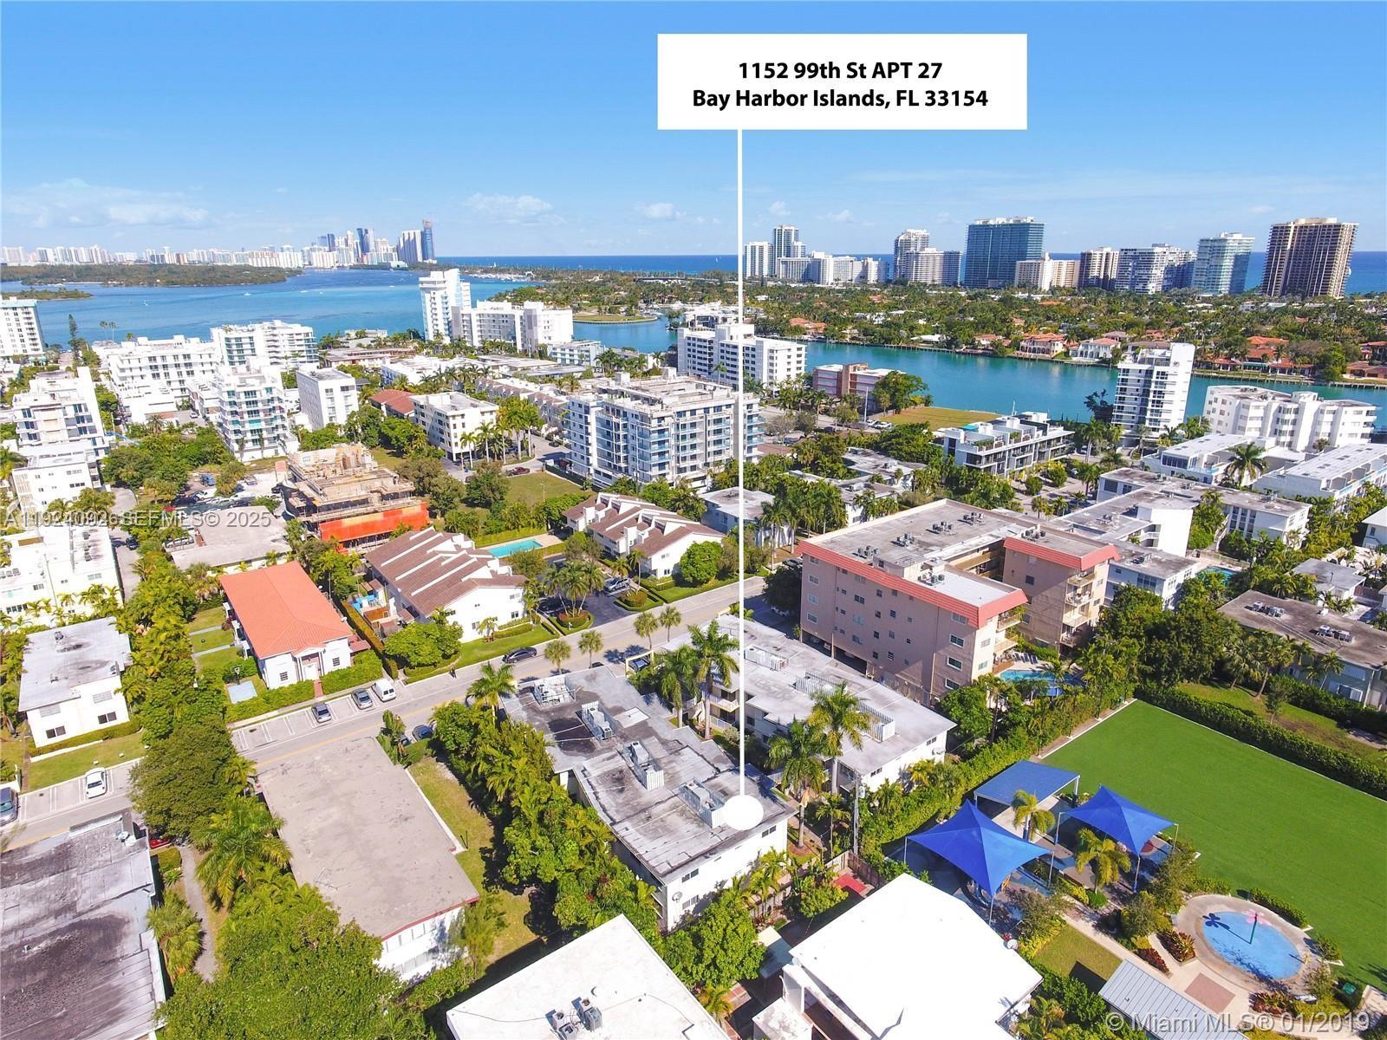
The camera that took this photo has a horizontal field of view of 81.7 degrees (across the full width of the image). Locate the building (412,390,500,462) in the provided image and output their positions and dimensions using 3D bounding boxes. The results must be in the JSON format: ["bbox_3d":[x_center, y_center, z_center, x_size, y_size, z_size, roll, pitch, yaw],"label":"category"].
[{"bbox_3d":[-74.510,-30.070,251.390,15.500,14.600,35.000,-14,23,-34],"label":"building"}]

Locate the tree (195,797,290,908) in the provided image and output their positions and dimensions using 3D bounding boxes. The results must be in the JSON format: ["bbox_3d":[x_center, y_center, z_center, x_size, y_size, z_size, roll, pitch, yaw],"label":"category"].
[{"bbox_3d":[-40.426,31.606,73.168,7.667,8.071,7.667,0,18,0],"label":"tree"}]

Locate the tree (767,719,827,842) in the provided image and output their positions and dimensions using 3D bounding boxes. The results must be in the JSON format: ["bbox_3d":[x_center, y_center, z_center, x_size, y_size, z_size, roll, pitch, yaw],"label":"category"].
[{"bbox_3d":[10.780,26.700,80.390,5.000,14.300,5.000,0,18,0],"label":"tree"}]

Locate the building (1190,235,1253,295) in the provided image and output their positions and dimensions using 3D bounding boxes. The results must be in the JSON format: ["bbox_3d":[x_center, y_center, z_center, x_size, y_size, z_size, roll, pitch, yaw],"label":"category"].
[{"bbox_3d":[566.284,-267.394,856.844,60.000,72.000,27.000,-13,22,-32],"label":"building"}]

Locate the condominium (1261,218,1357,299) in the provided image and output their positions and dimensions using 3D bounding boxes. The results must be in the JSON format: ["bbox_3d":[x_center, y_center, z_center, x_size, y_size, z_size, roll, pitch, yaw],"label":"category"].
[{"bbox_3d":[624.200,-260.550,816.490,34.000,86.000,59.000,-14,23,-34],"label":"condominium"}]

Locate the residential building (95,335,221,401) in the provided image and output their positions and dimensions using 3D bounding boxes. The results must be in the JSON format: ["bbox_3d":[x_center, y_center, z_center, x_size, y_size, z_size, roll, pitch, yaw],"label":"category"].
[{"bbox_3d":[-229.989,-65.151,346.149,40.000,20.500,48.000,-13,22,-32],"label":"residential building"}]

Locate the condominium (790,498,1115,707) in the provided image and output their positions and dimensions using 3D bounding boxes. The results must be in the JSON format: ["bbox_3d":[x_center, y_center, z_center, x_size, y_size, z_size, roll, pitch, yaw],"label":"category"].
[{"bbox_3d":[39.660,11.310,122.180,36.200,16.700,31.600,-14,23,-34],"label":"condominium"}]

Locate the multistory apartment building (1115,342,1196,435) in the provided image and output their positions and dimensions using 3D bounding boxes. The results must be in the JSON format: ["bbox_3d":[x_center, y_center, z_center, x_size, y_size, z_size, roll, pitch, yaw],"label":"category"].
[{"bbox_3d":[141.352,-39.070,246.656,18.361,30.265,18.664,11,22,31],"label":"multistory apartment building"}]

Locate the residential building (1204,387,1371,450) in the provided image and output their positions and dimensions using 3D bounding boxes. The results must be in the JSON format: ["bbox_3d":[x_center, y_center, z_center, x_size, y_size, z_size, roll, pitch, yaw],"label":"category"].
[{"bbox_3d":[184.927,-32.292,250.800,27.000,14.300,41.000,-17,25,-41],"label":"residential building"}]

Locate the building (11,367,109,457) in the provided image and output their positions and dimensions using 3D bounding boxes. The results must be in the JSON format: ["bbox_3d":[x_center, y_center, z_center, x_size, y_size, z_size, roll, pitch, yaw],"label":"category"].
[{"bbox_3d":[-175.957,-26.874,224.047,17.655,24.717,36.319,-14,23,-34],"label":"building"}]

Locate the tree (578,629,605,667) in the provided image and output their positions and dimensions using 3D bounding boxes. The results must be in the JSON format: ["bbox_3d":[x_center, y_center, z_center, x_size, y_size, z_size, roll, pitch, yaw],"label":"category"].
[{"bbox_3d":[-14.866,18.574,114.604,3.632,6.255,3.632,0,18,0],"label":"tree"}]

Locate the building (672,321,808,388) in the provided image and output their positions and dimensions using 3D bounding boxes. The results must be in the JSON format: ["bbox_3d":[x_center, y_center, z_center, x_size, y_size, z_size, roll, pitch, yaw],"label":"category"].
[{"bbox_3d":[22.156,-79.391,379.443,27.690,23.160,61.020,-14,23,-34],"label":"building"}]

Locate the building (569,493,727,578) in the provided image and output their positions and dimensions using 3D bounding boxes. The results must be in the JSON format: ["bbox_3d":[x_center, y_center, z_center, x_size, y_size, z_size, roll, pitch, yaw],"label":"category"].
[{"bbox_3d":[-10.890,1.780,162.630,17.200,9.700,32.200,-14,23,-34],"label":"building"}]

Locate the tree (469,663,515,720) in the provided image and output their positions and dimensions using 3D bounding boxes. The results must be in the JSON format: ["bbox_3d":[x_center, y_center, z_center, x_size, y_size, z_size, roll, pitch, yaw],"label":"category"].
[{"bbox_3d":[-24.649,22.206,98.645,5.650,9.584,5.650,0,18,0],"label":"tree"}]

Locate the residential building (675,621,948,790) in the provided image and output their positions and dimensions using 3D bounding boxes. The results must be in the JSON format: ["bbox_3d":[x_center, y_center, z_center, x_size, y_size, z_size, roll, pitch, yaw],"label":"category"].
[{"bbox_3d":[13.031,22.293,102.279,15.880,5.820,36.870,-14,23,-34],"label":"residential building"}]

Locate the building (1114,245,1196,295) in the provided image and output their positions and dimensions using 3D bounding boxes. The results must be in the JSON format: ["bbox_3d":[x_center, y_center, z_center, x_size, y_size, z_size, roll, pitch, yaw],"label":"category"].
[{"bbox_3d":[536.303,-285.483,928.797,82.000,61.000,48.000,-13,22,-32],"label":"building"}]

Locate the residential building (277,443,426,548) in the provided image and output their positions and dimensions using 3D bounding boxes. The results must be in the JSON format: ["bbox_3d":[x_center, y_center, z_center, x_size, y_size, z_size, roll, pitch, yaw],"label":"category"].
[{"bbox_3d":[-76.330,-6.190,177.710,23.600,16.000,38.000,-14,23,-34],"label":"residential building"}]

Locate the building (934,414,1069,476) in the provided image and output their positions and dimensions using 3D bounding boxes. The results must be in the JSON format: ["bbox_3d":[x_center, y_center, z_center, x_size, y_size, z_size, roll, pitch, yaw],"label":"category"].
[{"bbox_3d":[83.383,-19.064,216.383,42.876,12.106,17.150,-14,23,-34],"label":"building"}]

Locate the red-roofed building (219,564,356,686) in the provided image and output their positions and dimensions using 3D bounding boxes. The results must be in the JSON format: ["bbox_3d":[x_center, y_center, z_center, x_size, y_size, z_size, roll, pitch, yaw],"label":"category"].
[{"bbox_3d":[-65.970,14.940,128.790,12.700,6.800,39.100,-14,23,-34],"label":"red-roofed building"}]

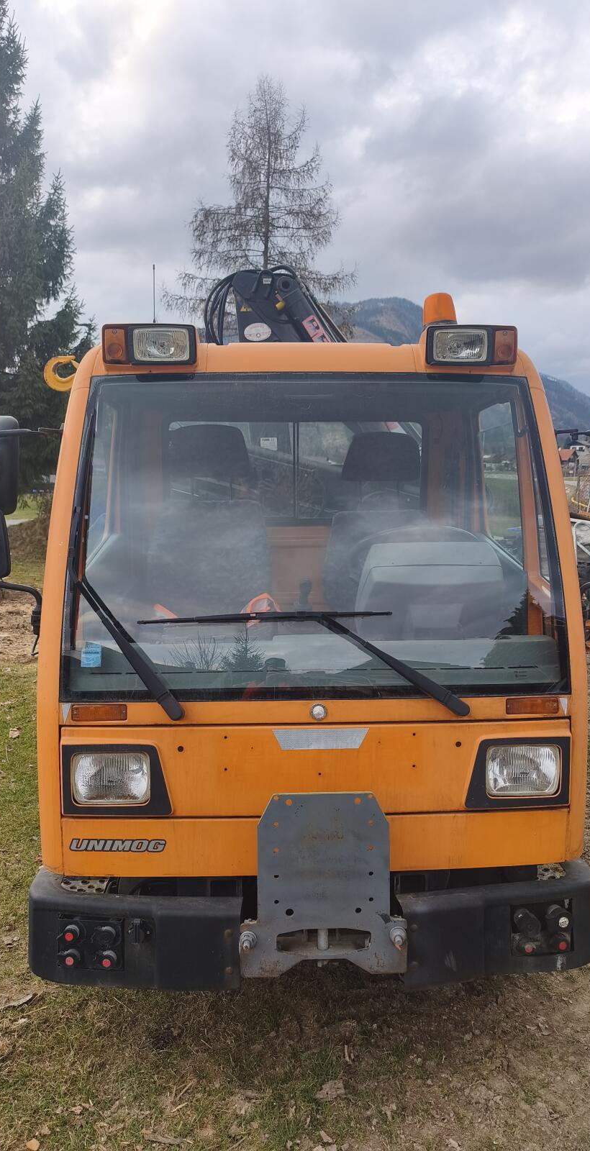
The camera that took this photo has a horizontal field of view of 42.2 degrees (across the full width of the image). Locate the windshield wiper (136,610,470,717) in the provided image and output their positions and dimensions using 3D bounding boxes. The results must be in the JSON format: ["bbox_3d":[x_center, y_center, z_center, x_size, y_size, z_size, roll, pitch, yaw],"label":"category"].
[{"bbox_3d":[0.022,0.238,2.085,0.889,0.273,0.070,-1,-6,-2],"label":"windshield wiper"}]

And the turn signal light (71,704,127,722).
[{"bbox_3d":[-0.525,0.367,2.060,0.152,0.047,0.030,-1,6,-2],"label":"turn signal light"}]

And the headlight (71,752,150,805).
[{"bbox_3d":[-0.494,0.541,2.090,0.206,0.143,0.080,-1,6,-2],"label":"headlight"}]

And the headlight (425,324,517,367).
[{"bbox_3d":[0.527,-0.694,2.350,0.277,0.123,0.130,-1,6,-2],"label":"headlight"}]

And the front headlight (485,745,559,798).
[{"bbox_3d":[0.621,0.529,2.130,0.200,0.146,0.080,-1,6,-2],"label":"front headlight"}]

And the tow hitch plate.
[{"bbox_3d":[0.074,0.825,2.050,0.434,0.463,0.090,-1,6,-2],"label":"tow hitch plate"}]

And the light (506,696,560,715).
[{"bbox_3d":[0.650,0.355,2.100,0.148,0.048,0.030,-1,6,-2],"label":"light"}]

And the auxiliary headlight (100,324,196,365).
[{"bbox_3d":[-0.429,-0.685,2.310,0.274,0.121,0.130,-1,6,-2],"label":"auxiliary headlight"}]

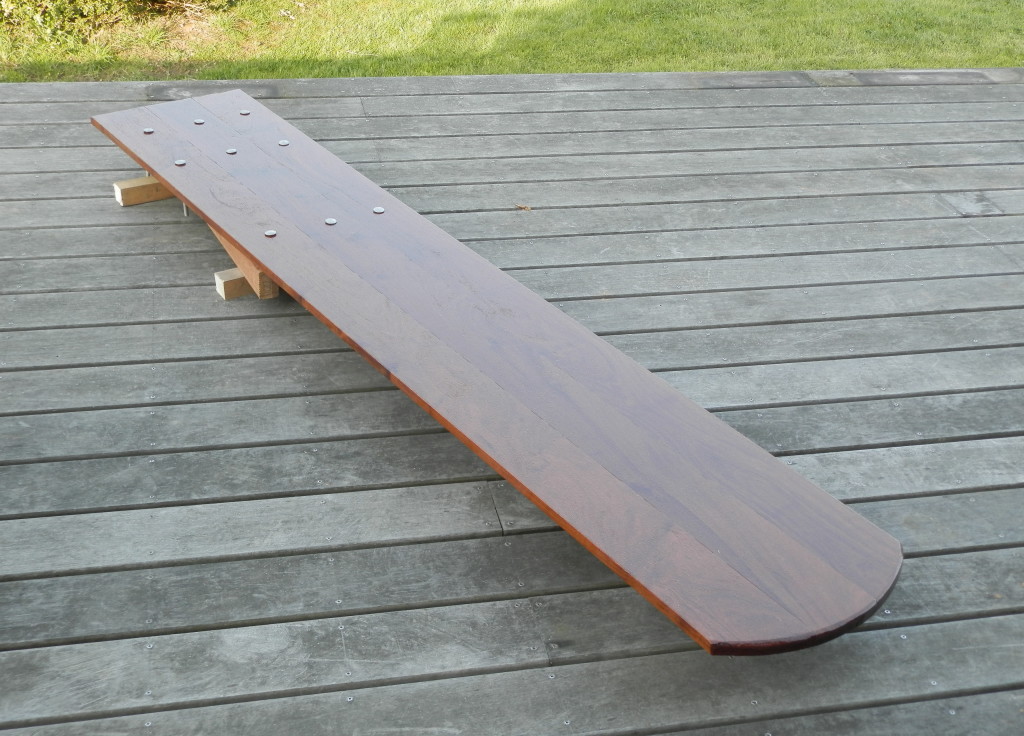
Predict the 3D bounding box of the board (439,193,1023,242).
[{"bbox_3d":[0.559,-0.381,3.476,1.521,0.030,0.142,-4,33,-12],"label":"board"}]

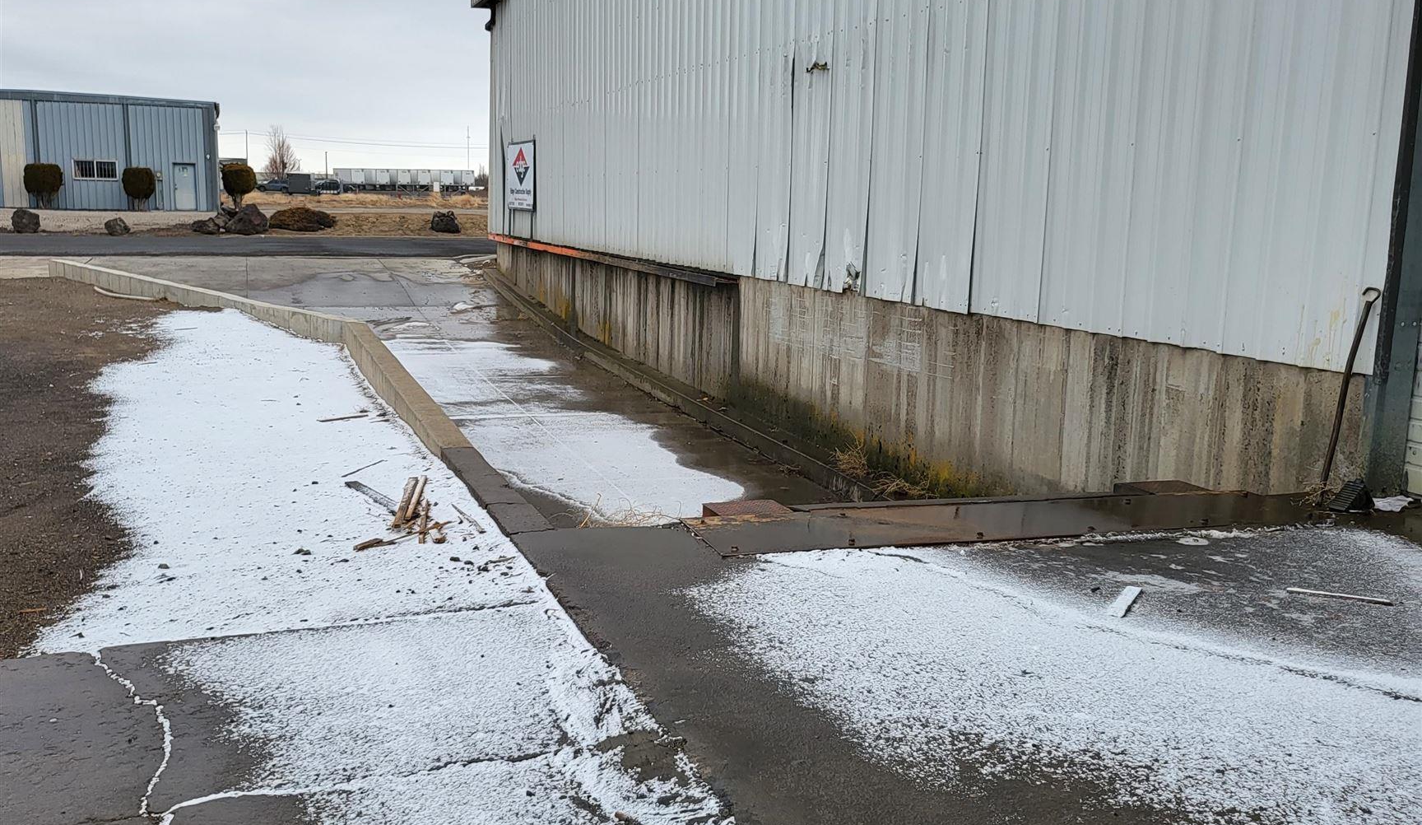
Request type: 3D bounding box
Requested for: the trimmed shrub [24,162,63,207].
[{"bbox_3d":[-28.306,-9.588,55.800,1.500,1.850,1.450,-2,10,-20],"label":"trimmed shrub"}]

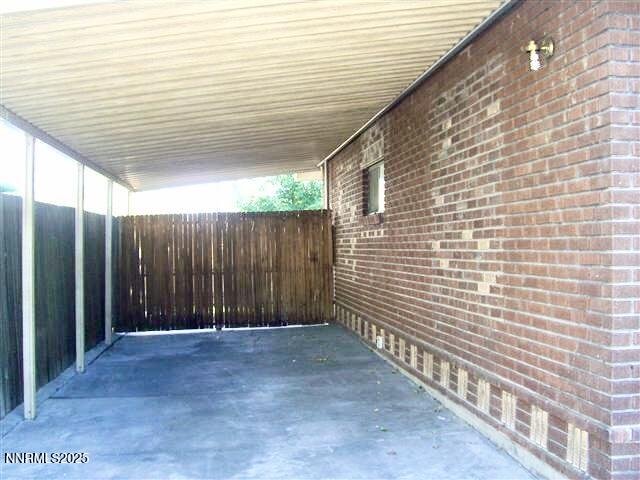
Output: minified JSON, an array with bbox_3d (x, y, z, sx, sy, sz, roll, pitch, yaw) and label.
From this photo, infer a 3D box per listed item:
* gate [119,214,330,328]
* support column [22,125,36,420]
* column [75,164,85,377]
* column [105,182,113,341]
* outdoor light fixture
[{"bbox_3d":[-1.411,0.468,10.628,3.208,1.747,0.090,-1,-1,-8],"label":"gate"},{"bbox_3d":[-2.183,0.274,5.277,0.075,2.163,0.075,-1,-1,-8],"label":"support column"},{"bbox_3d":[-2.448,0.286,7.168,0.075,2.132,0.075,-1,-1,-8],"label":"column"},{"bbox_3d":[-2.705,0.282,9.000,0.075,2.114,0.075,-1,-1,-8],"label":"column"},{"bbox_3d":[1.137,-0.967,3.661,0.132,0.168,0.116,-1,-1,-8],"label":"outdoor light fixture"}]

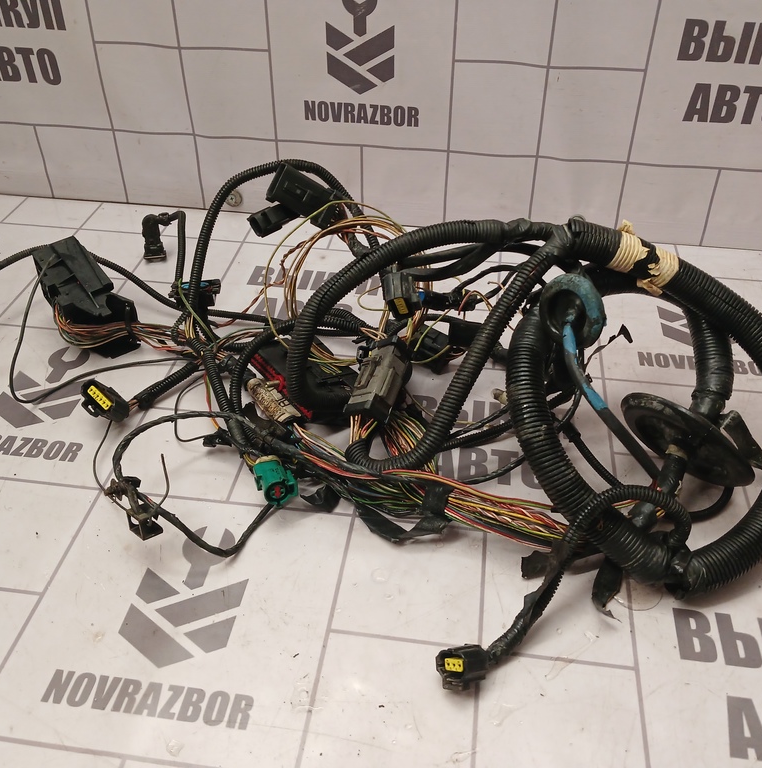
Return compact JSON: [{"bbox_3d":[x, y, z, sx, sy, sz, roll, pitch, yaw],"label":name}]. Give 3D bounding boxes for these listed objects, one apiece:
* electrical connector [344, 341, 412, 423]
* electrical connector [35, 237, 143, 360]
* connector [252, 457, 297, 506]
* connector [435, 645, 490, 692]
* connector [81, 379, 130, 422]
[{"bbox_3d":[-0.001,-0.001,0.668,0.033,0.021,0.068,-17,41,44],"label":"electrical connector"},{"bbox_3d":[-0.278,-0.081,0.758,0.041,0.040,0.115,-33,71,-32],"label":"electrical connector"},{"bbox_3d":[-0.080,0.071,0.595,0.029,0.022,0.041,-2,23,-17],"label":"connector"},{"bbox_3d":[0.050,0.172,0.486,0.020,0.021,0.024,-11,-12,37],"label":"connector"},{"bbox_3d":[-0.235,0.014,0.674,0.033,0.021,0.022,37,5,9],"label":"connector"}]

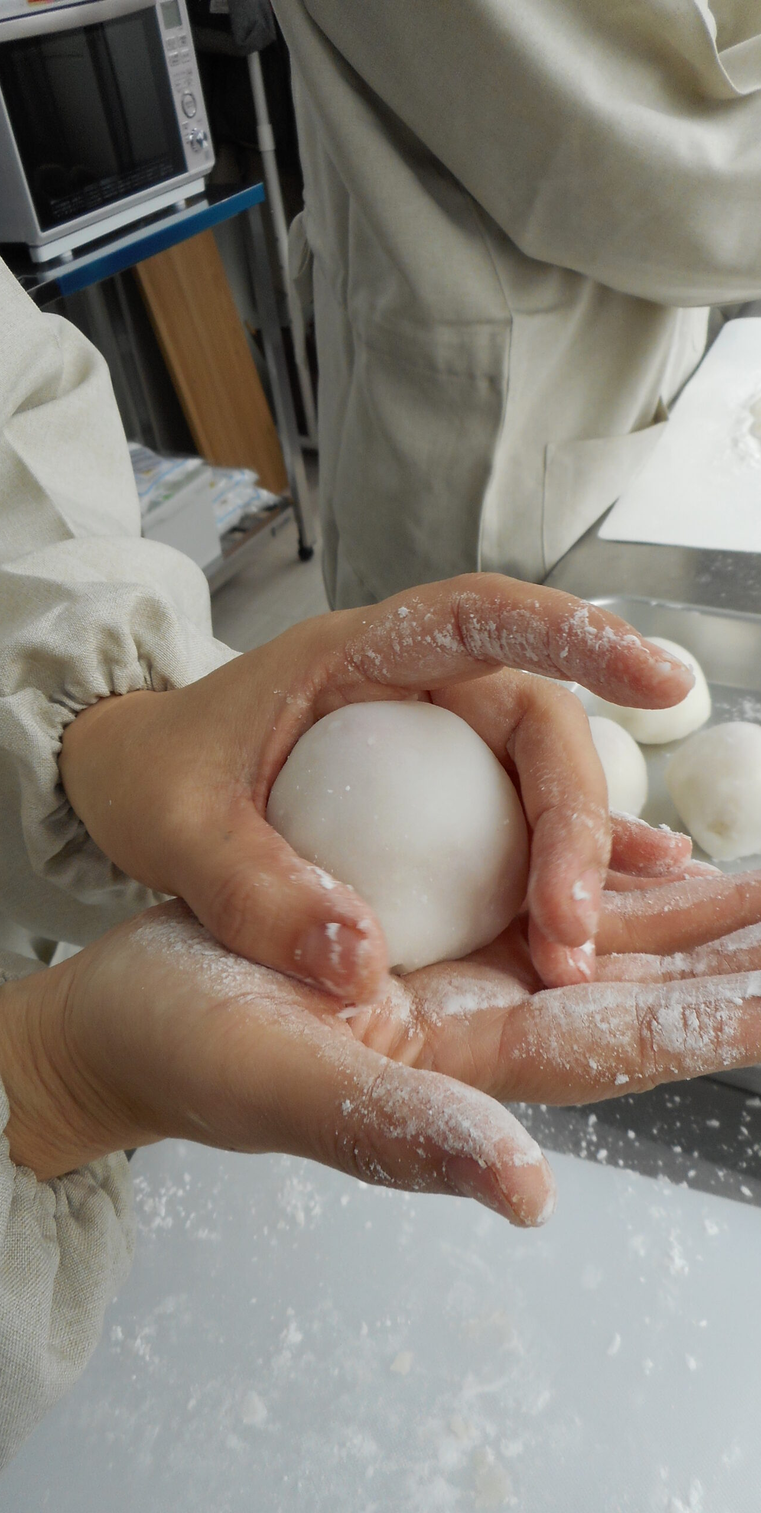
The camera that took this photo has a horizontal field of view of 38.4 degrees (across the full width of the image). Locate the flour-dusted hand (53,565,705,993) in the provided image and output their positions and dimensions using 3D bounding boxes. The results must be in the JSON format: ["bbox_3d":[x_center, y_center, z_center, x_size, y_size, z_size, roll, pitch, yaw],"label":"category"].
[{"bbox_3d":[0.000,0.007,0.237,0.142,0.082,0.090,-8,36,-2],"label":"flour-dusted hand"}]

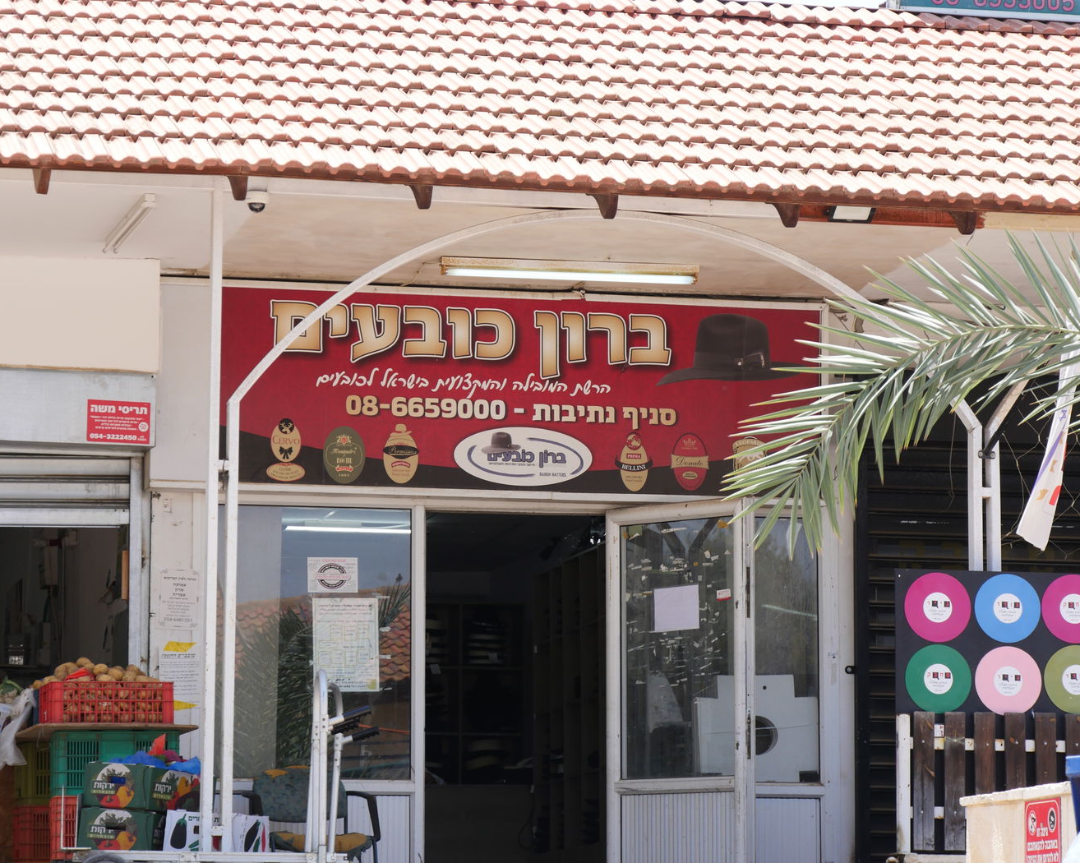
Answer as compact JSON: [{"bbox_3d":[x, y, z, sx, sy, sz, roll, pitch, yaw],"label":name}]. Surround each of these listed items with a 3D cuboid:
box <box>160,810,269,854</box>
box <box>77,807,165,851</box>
[{"bbox_3d":[-1.395,1.747,18.671,0.320,0.185,0.380,0,-8,21],"label":"box"},{"bbox_3d":[-1.752,1.776,19.026,0.360,0.195,0.470,0,-8,26],"label":"box"}]

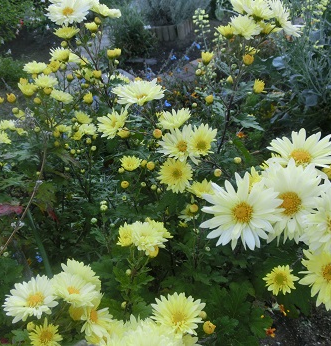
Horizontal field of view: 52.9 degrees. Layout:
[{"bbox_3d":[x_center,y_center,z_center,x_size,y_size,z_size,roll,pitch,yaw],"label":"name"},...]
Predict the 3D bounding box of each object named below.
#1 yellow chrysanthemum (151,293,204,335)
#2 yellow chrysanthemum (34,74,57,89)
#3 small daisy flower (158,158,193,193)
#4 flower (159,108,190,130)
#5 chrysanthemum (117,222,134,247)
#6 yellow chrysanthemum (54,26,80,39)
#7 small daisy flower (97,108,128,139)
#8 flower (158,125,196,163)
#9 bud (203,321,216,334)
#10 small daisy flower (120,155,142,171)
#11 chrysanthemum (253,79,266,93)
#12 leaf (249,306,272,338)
[{"bbox_3d":[0.016,0.171,0.400,0.062,0.025,0.060,0,44,0],"label":"yellow chrysanthemum"},{"bbox_3d":[-0.244,-0.187,0.680,0.049,0.021,0.049,0,35,0],"label":"yellow chrysanthemum"},{"bbox_3d":[0.015,0.004,0.500,0.052,0.052,0.021,0,-12,0],"label":"small daisy flower"},{"bbox_3d":[0.017,-0.100,0.620,0.064,0.030,0.060,-16,25,7],"label":"flower"},{"bbox_3d":[-0.061,0.096,0.520,0.034,0.024,0.037,24,72,33],"label":"chrysanthemum"},{"bbox_3d":[-0.184,-0.262,0.620,0.048,0.022,0.046,2,22,-1],"label":"yellow chrysanthemum"},{"bbox_3d":[-0.099,-0.092,0.620,0.058,0.028,0.060,28,86,37],"label":"small daisy flower"},{"bbox_3d":[0.017,-0.044,0.520,0.058,0.022,0.056,-3,70,-4],"label":"flower"},{"bbox_3d":[0.055,0.190,0.410,0.015,0.016,0.015,7,37,0],"label":"bud"},{"bbox_3d":[-0.067,-0.020,0.640,0.042,0.022,0.040,5,50,8],"label":"small daisy flower"},{"bbox_3d":[0.181,-0.168,0.640,0.023,0.025,0.023,0,26,0],"label":"chrysanthemum"},{"bbox_3d":[0.151,0.238,0.530,0.037,0.018,0.055,8,53,-1],"label":"leaf"}]

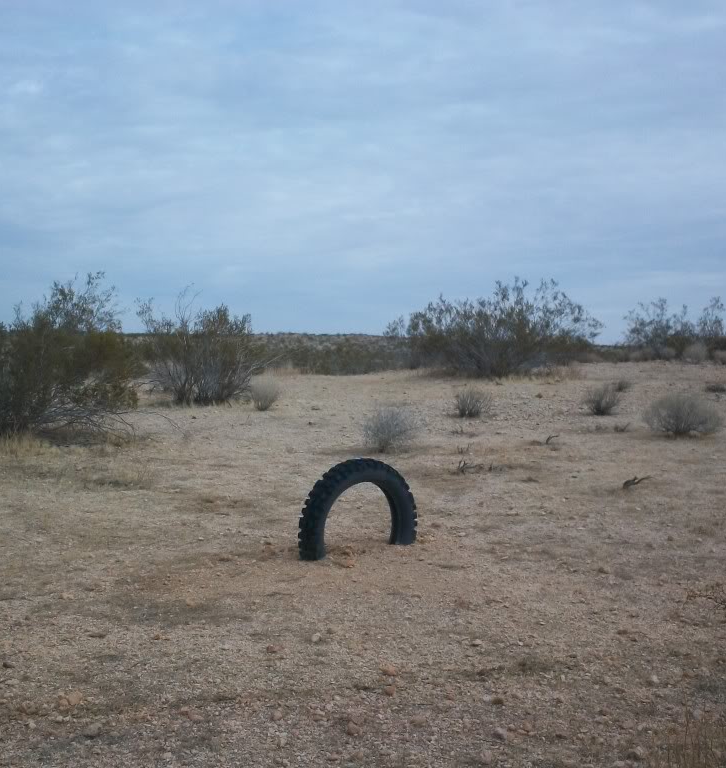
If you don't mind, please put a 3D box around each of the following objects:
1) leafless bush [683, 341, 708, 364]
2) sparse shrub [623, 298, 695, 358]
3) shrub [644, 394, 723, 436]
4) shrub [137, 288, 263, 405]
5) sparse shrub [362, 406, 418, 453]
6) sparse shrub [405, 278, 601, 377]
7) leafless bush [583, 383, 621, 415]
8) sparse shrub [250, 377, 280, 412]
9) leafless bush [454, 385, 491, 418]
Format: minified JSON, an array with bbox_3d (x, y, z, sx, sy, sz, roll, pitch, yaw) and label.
[{"bbox_3d":[9.437,-0.897,32.000,0.725,0.676,0.667,1,2,16],"label":"leafless bush"},{"bbox_3d":[9.232,-1.728,35.000,2.197,1.849,1.867,1,2,15],"label":"sparse shrub"},{"bbox_3d":[3.382,0.323,11.900,0.809,0.461,0.744,1,2,16],"label":"shrub"},{"bbox_3d":[-2.486,-0.574,17.200,1.889,1.757,1.606,0,2,-8],"label":"shrub"},{"bbox_3d":[0.238,0.409,10.100,0.493,0.409,0.454,0,2,1],"label":"sparse shrub"},{"bbox_3d":[3.125,-1.279,25.000,4.272,2.202,3.204,0,2,7],"label":"sparse shrub"},{"bbox_3d":[3.132,0.190,14.700,0.487,0.414,0.448,0,2,12],"label":"leafless bush"},{"bbox_3d":[-1.353,0.132,15.600,0.435,0.467,0.400,0,2,-5],"label":"sparse shrub"},{"bbox_3d":[1.393,0.235,14.300,0.474,0.403,0.436,0,2,6],"label":"leafless bush"}]

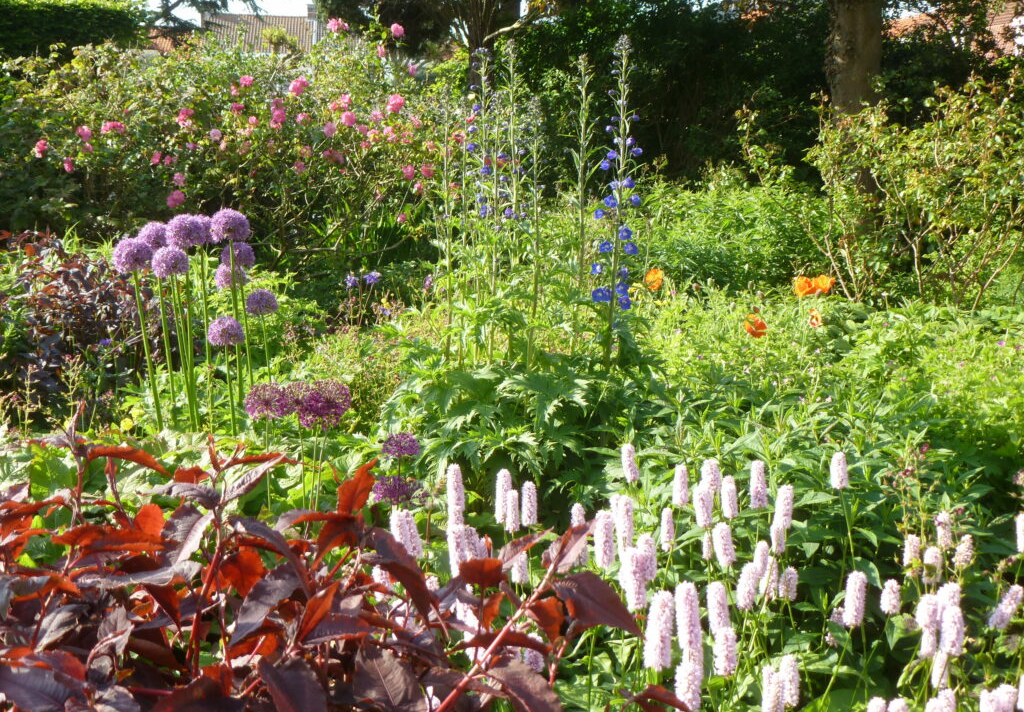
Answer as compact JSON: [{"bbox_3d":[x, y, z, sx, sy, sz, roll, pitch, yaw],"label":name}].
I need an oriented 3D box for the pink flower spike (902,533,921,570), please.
[{"bbox_3d":[0.538,0.267,1.790,0.021,0.054,0.021,0,12,0],"label":"pink flower spike"}]

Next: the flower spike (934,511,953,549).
[{"bbox_3d":[0.610,0.246,1.880,0.022,0.052,0.022,-3,12,0],"label":"flower spike"}]

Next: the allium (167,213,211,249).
[{"bbox_3d":[-0.876,-0.338,3.600,0.110,0.089,0.095,0,12,0],"label":"allium"}]

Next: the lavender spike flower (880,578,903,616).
[{"bbox_3d":[0.467,0.297,1.639,0.024,0.045,0.024,2,9,0],"label":"lavender spike flower"}]

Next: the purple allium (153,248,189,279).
[{"bbox_3d":[-0.874,-0.239,3.400,0.092,0.079,0.092,-3,10,0],"label":"purple allium"}]

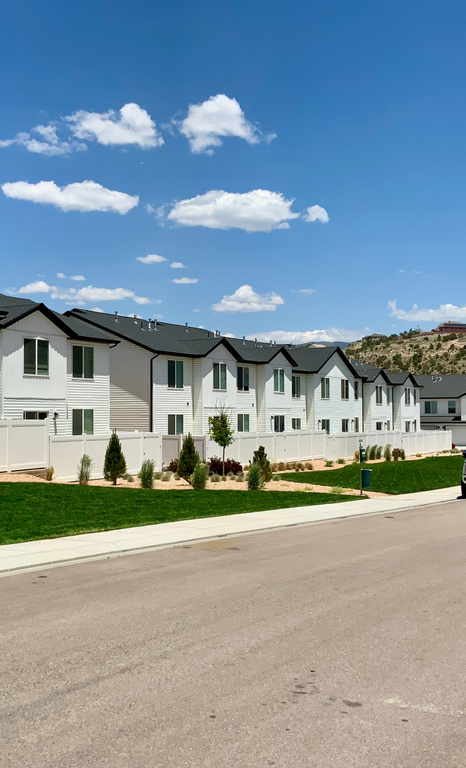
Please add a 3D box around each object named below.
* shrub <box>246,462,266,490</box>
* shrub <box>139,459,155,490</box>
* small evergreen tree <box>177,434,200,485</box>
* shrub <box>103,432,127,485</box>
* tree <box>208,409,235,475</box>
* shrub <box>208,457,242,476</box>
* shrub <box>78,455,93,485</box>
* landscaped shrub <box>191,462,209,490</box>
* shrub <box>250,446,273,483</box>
[{"bbox_3d":[0.770,3.328,30.880,0.550,0.970,0.550,0,-2,0],"label":"shrub"},{"bbox_3d":[-3.019,3.187,30.453,0.540,1.040,0.540,0,-2,0],"label":"shrub"},{"bbox_3d":[-1.650,2.813,31.712,0.850,1.980,0.850,0,-2,0],"label":"small evergreen tree"},{"bbox_3d":[-4.391,2.743,32.042,0.860,2.050,0.860,0,-2,0],"label":"shrub"},{"bbox_3d":[-0.484,2.557,38.604,1.200,3.200,1.200,0,-2,0],"label":"tree"},{"bbox_3d":[-0.325,3.790,39.459,1.550,0.880,1.200,0,-2,0],"label":"shrub"},{"bbox_3d":[-5.509,3.201,32.041,0.560,1.100,0.560,0,-2,0],"label":"shrub"},{"bbox_3d":[-1.157,3.253,30.457,0.660,0.980,0.640,0,-2,0],"label":"landscaped shrub"},{"bbox_3d":[1.081,3.123,32.180,0.850,1.550,0.850,0,-2,0],"label":"shrub"}]

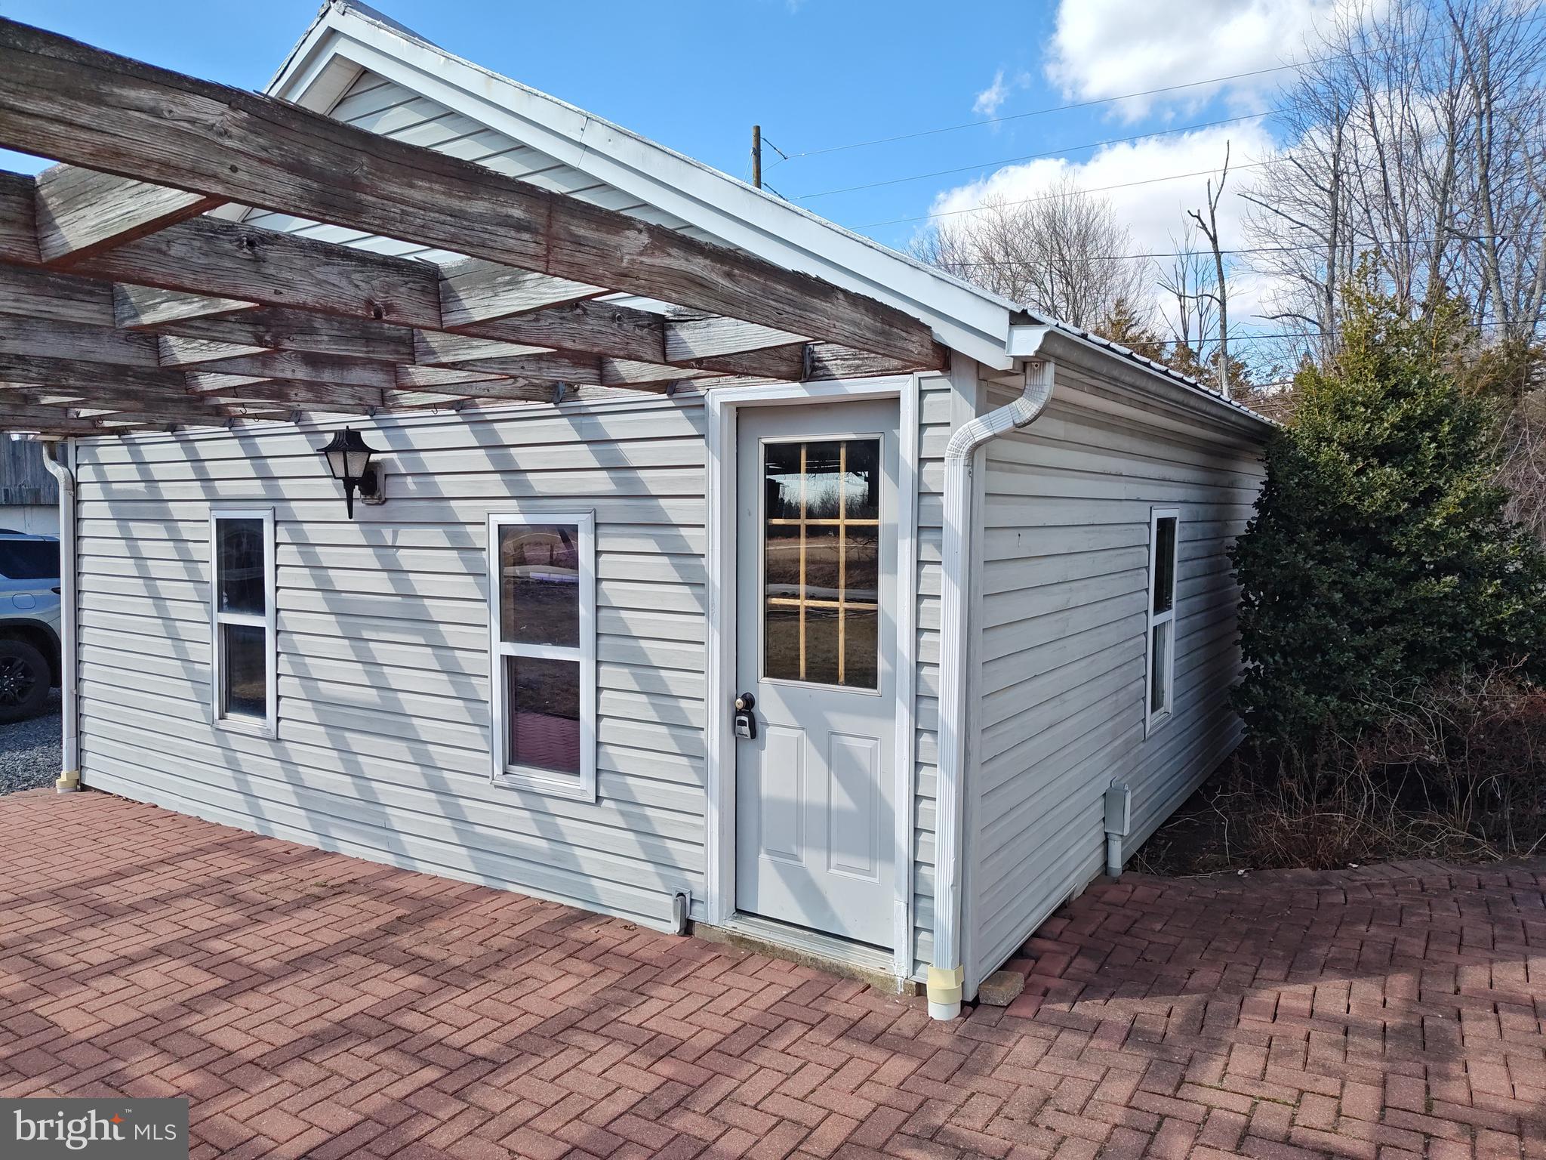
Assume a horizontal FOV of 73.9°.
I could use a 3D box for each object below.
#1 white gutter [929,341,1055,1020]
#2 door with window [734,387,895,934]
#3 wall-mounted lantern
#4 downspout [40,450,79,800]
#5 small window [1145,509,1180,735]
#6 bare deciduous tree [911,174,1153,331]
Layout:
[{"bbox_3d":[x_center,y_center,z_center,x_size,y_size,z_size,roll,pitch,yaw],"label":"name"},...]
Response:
[{"bbox_3d":[0.714,0.389,3.371,0.380,2.200,0.130,2,4,32],"label":"white gutter"},{"bbox_3d":[0.181,0.349,3.917,0.754,2.025,0.050,2,4,32],"label":"door with window"},{"bbox_3d":[-2.033,-0.515,4.961,0.205,0.440,0.245,2,4,32],"label":"wall-mounted lantern"},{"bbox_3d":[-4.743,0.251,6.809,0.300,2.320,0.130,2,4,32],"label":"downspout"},{"bbox_3d":[2.155,0.218,5.704,0.080,1.238,0.665,3,5,33],"label":"small window"},{"bbox_3d":[7.951,-6.232,31.652,7.237,12.073,7.400,0,4,0],"label":"bare deciduous tree"}]

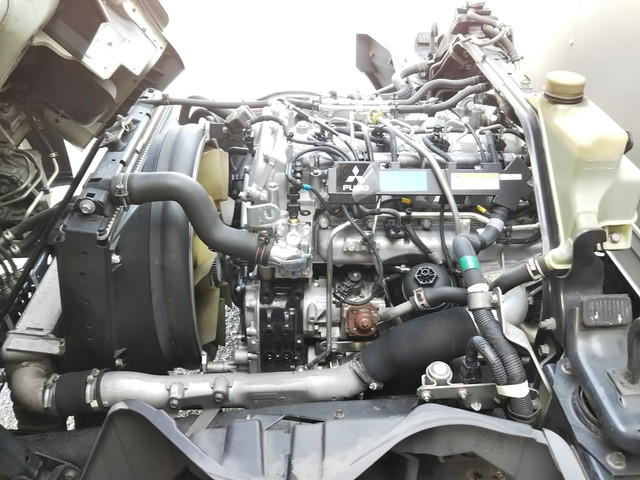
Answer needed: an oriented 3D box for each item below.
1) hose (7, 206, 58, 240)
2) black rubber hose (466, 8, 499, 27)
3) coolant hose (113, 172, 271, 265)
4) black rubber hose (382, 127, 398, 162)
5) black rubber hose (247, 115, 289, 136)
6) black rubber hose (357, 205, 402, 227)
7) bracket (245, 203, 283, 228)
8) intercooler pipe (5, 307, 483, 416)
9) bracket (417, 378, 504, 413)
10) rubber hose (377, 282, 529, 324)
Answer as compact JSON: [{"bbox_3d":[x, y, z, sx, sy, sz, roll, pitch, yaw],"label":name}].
[{"bbox_3d":[-0.564,-0.034,1.080,0.095,0.052,0.055,0,36,0],"label":"hose"},{"bbox_3d":[0.396,-0.541,1.350,0.078,0.037,0.040,0,36,0],"label":"black rubber hose"},{"bbox_3d":[-0.211,-0.037,0.950,0.250,0.130,0.105,0,36,0],"label":"coolant hose"},{"bbox_3d":[0.122,-0.165,0.960,0.028,0.052,0.050,0,36,0],"label":"black rubber hose"},{"bbox_3d":[-0.098,-0.213,1.030,0.080,0.035,0.035,0,36,0],"label":"black rubber hose"},{"bbox_3d":[0.100,-0.041,0.930,0.077,0.036,0.035,0,36,0],"label":"black rubber hose"},{"bbox_3d":[-0.099,-0.043,0.970,0.067,0.050,0.030,0,36,0],"label":"bracket"},{"bbox_3d":[-0.130,0.204,0.945,0.775,0.185,0.115,0,36,0],"label":"intercooler pipe"},{"bbox_3d":[0.206,0.230,0.820,0.130,0.055,0.040,0,36,0],"label":"bracket"},{"bbox_3d":[0.207,0.099,0.880,0.235,0.055,0.058,0,36,0],"label":"rubber hose"}]

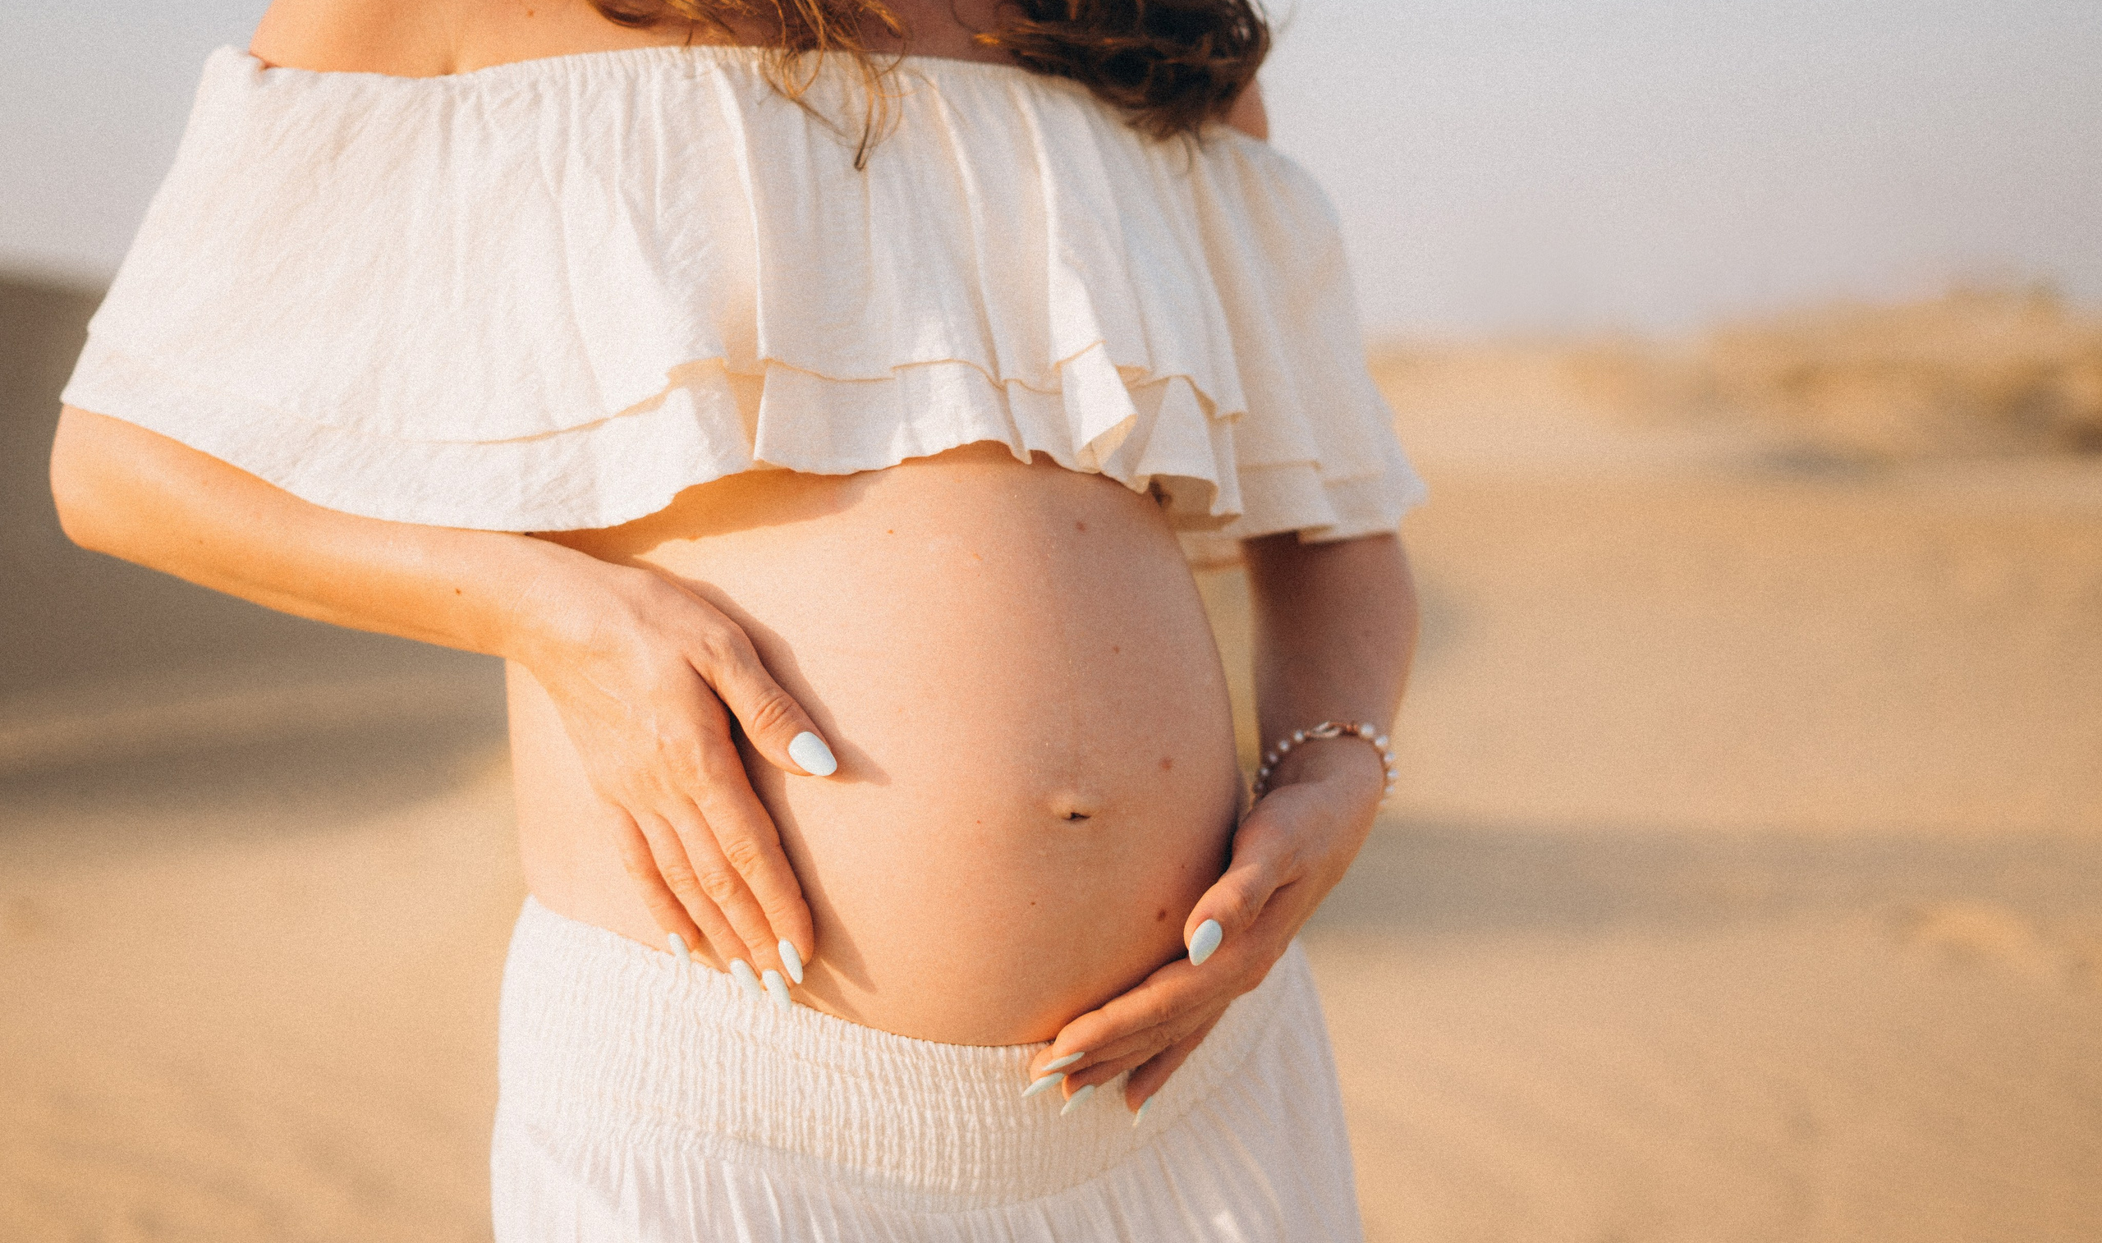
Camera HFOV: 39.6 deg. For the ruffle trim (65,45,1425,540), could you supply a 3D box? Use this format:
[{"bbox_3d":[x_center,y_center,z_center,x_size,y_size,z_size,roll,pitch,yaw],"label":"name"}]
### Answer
[{"bbox_3d":[-0.098,-0.131,1.203,0.575,0.190,0.280,-3,6,-28],"label":"ruffle trim"}]

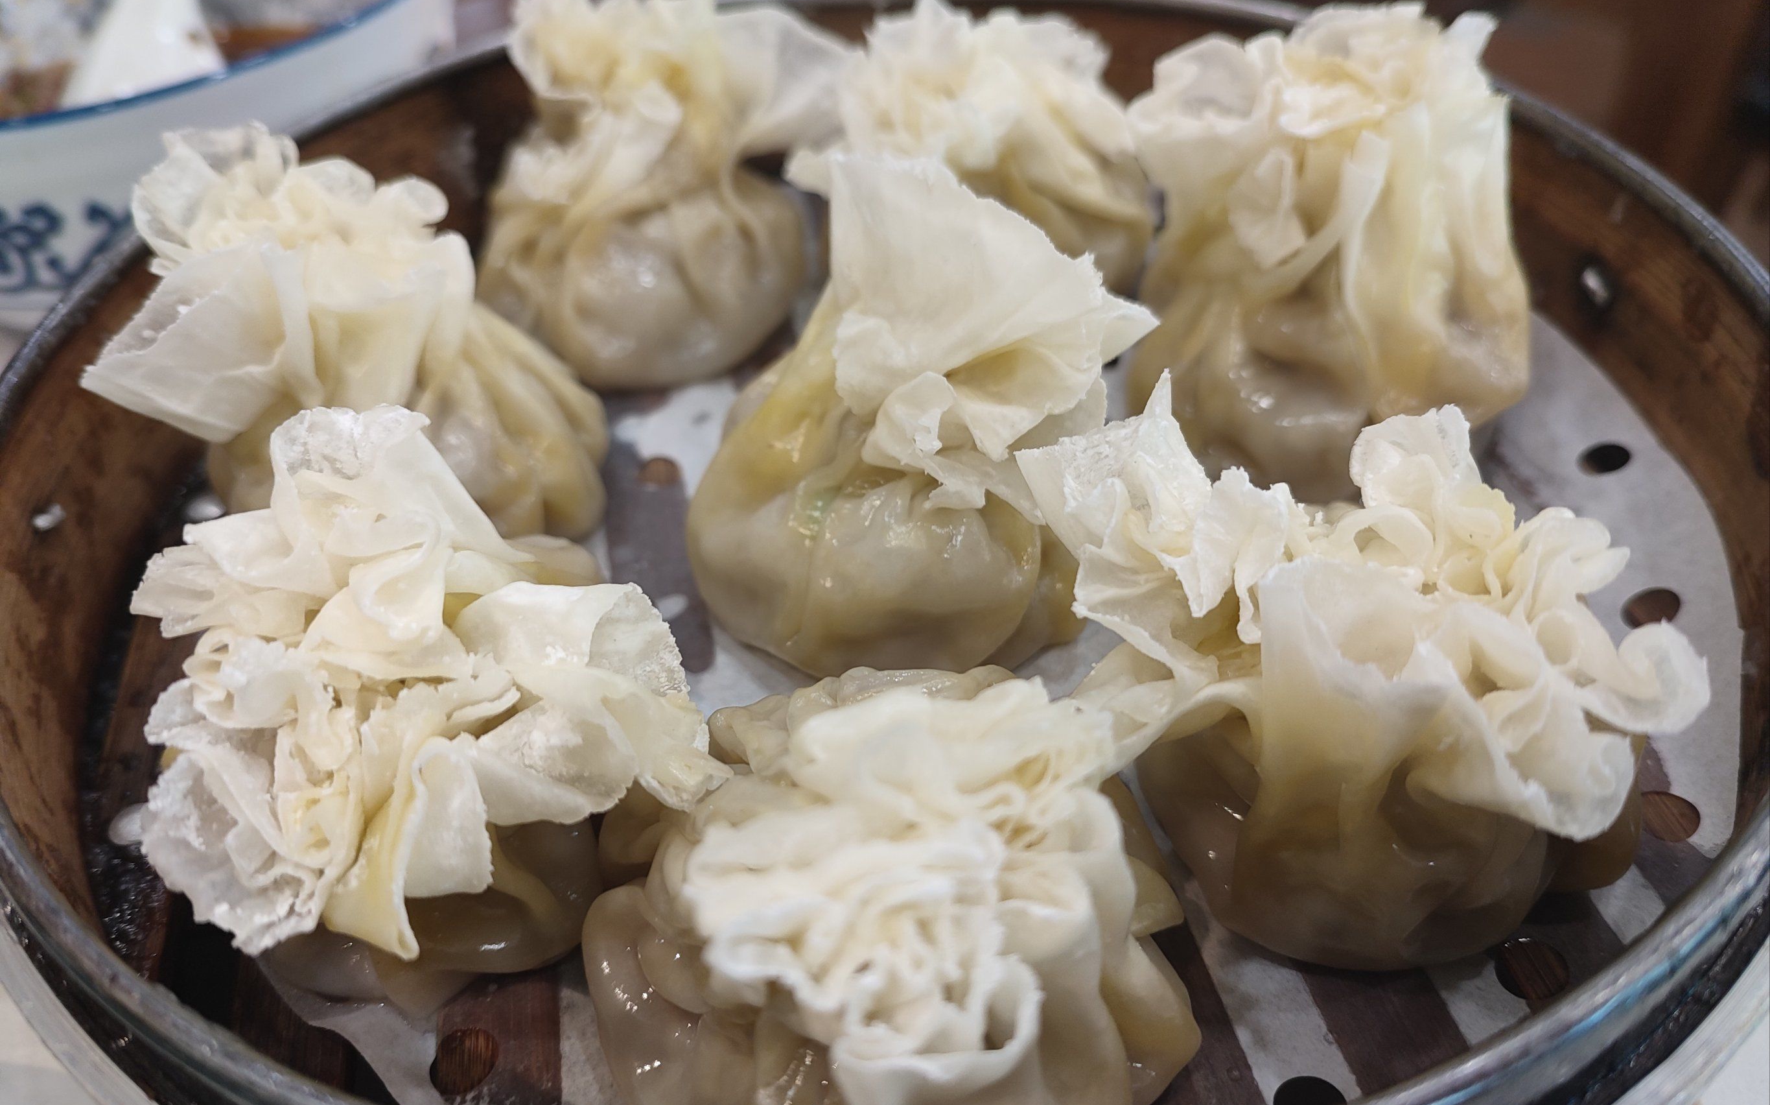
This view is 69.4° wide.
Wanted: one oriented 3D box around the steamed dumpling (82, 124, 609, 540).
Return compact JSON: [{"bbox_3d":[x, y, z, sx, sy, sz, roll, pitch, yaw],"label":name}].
[{"bbox_3d":[-0.077,-0.031,0.185,0.057,0.053,0.052,-2,43,0],"label":"steamed dumpling"}]

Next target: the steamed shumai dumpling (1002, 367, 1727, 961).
[{"bbox_3d":[0.048,0.014,0.132,0.062,0.053,0.050,-2,43,0],"label":"steamed shumai dumpling"}]

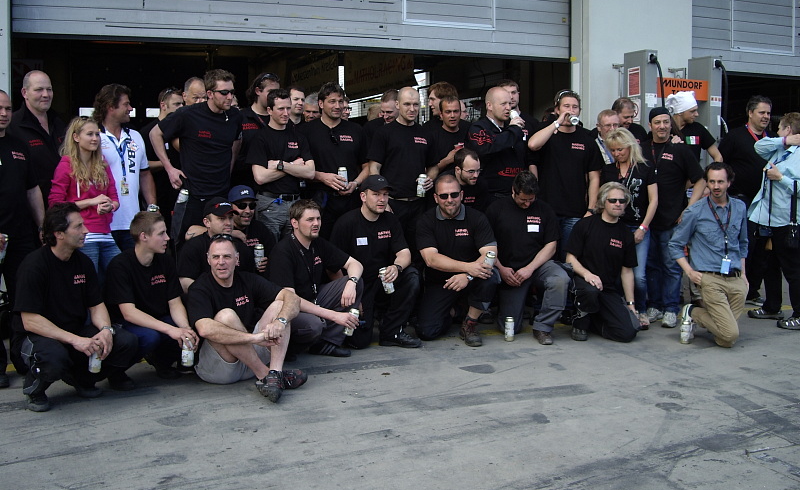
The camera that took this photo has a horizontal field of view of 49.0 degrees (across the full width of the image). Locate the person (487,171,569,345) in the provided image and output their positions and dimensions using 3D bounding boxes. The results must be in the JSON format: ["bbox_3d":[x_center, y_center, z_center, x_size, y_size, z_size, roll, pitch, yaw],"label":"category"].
[{"bbox_3d":[0.963,0.057,6.630,0.640,1.220,0.800,0,5,-2],"label":"person"}]

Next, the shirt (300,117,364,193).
[{"bbox_3d":[-0.492,-0.645,6.400,0.540,0.600,0.320,-2,6,-16],"label":"shirt"}]

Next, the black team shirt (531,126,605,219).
[{"bbox_3d":[1.270,-0.553,6.700,0.530,0.680,0.290,0,5,-2],"label":"black team shirt"}]

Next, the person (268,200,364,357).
[{"bbox_3d":[-0.553,0.206,5.750,0.680,1.020,0.560,4,7,40],"label":"person"}]

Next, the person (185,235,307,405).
[{"bbox_3d":[-0.851,0.370,4.900,0.600,0.850,0.740,-4,7,-38],"label":"person"}]

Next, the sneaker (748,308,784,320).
[{"bbox_3d":[3.038,0.551,7.280,0.295,0.110,0.110,0,5,-2],"label":"sneaker"}]

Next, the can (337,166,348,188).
[{"bbox_3d":[-0.400,-0.469,6.170,0.066,0.166,0.066,-8,7,0],"label":"can"}]

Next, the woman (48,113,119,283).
[{"bbox_3d":[-1.970,-0.015,5.500,0.430,1.580,0.340,-5,7,-42],"label":"woman"}]

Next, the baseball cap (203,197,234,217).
[{"bbox_3d":[-1.117,-0.236,5.450,0.260,0.135,0.180,5,7,44],"label":"baseball cap"}]

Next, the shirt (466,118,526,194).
[{"bbox_3d":[0.746,-0.676,6.750,0.480,0.620,0.360,-4,7,-36],"label":"shirt"}]

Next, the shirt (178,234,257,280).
[{"bbox_3d":[-1.164,0.215,5.600,0.520,0.560,0.320,-3,6,-32],"label":"shirt"}]

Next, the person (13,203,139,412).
[{"bbox_3d":[-1.739,0.298,4.750,0.680,1.020,0.580,4,7,40],"label":"person"}]

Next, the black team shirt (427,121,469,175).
[{"bbox_3d":[0.399,-0.639,6.800,0.500,0.670,0.290,-1,5,-8],"label":"black team shirt"}]

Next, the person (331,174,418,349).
[{"bbox_3d":[-0.180,0.086,6.450,0.640,1.200,0.760,-2,6,-18],"label":"person"}]

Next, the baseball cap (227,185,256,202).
[{"bbox_3d":[-1.040,-0.336,5.780,0.175,0.130,0.260,-3,6,-27],"label":"baseball cap"}]

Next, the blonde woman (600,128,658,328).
[{"bbox_3d":[1.778,-0.128,6.820,0.500,1.600,0.400,2,6,21],"label":"blonde woman"}]

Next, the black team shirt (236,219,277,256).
[{"bbox_3d":[-1.029,0.110,5.850,0.480,0.580,0.320,-2,6,-25],"label":"black team shirt"}]

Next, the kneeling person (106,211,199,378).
[{"bbox_3d":[-1.510,0.291,5.380,0.680,0.990,0.560,5,7,43],"label":"kneeling person"}]

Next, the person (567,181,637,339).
[{"bbox_3d":[1.524,0.090,6.640,0.600,1.150,0.750,1,5,8],"label":"person"}]

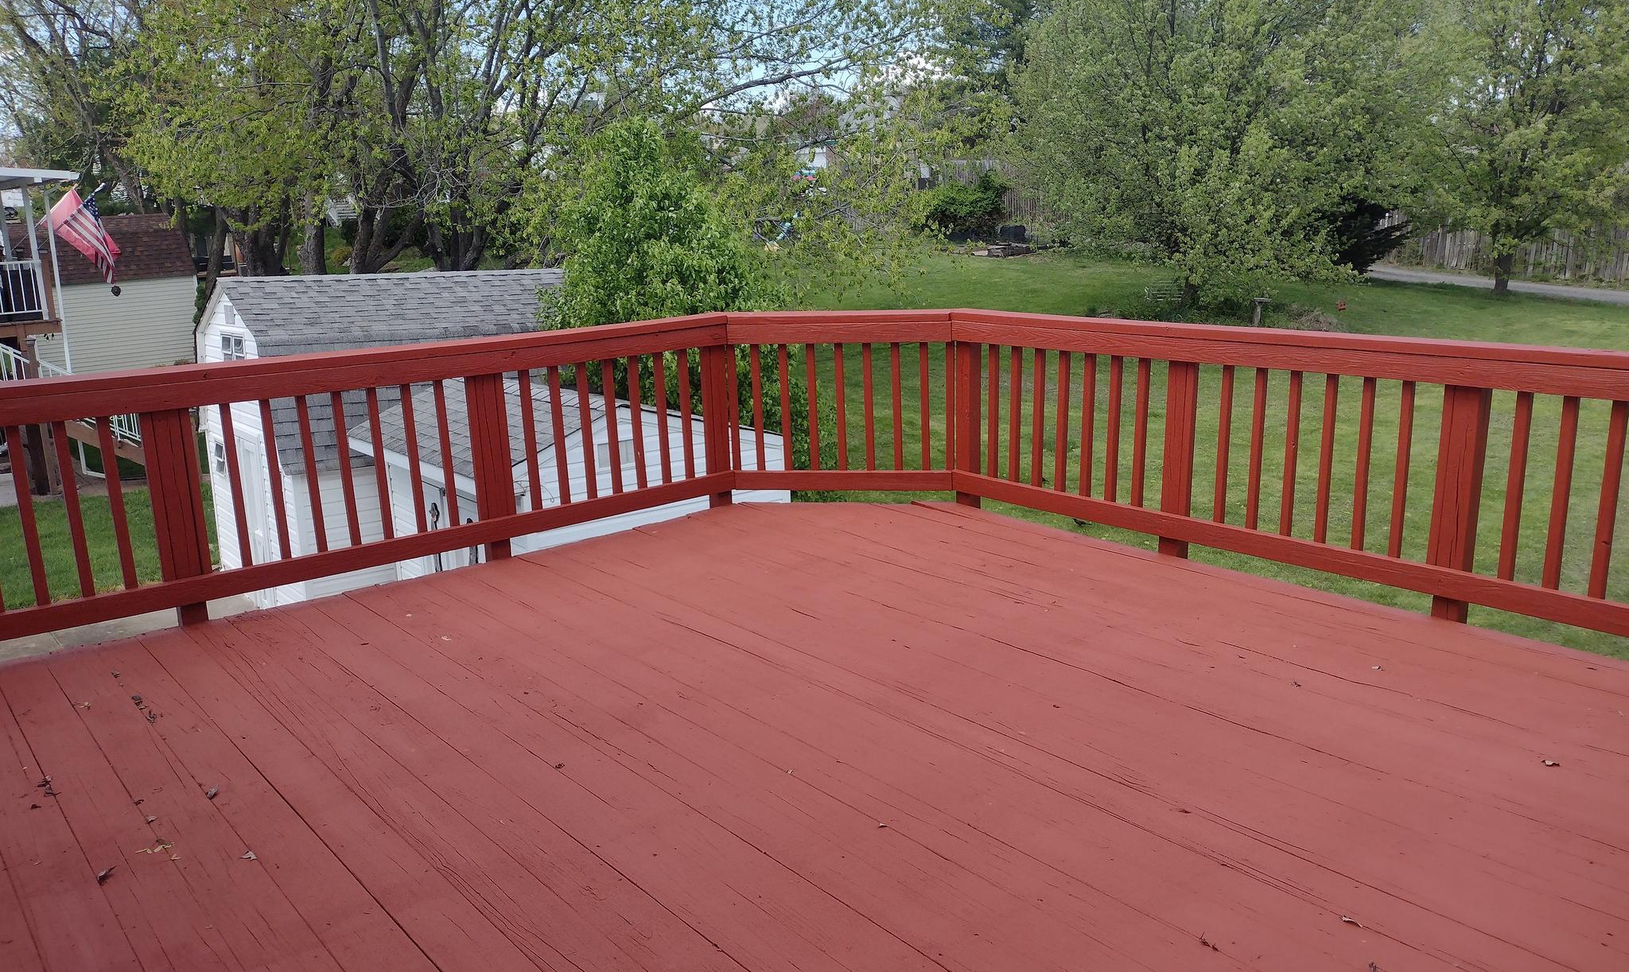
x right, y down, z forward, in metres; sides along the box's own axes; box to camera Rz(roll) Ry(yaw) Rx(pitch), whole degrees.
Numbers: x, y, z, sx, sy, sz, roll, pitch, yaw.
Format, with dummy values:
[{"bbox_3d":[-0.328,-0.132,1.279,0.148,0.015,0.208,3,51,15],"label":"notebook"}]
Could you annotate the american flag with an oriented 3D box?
[{"bbox_3d":[-12.063,-4.102,21.000,0.920,1.550,0.280,-13,18,-40],"label":"american flag"}]

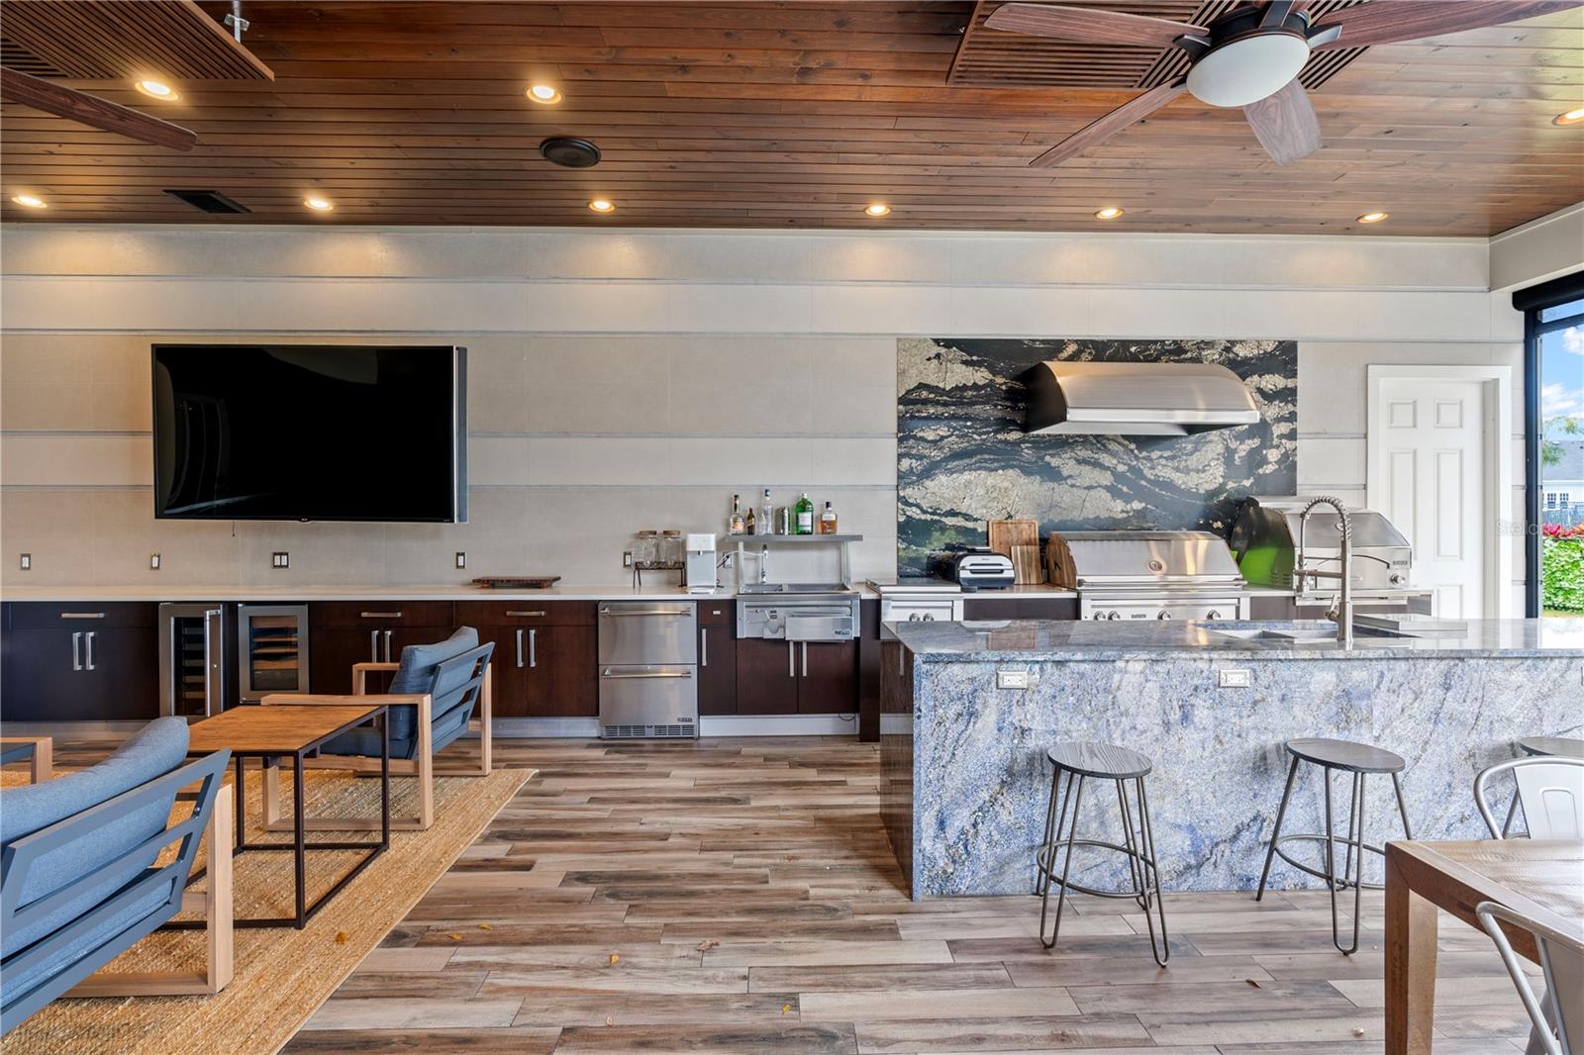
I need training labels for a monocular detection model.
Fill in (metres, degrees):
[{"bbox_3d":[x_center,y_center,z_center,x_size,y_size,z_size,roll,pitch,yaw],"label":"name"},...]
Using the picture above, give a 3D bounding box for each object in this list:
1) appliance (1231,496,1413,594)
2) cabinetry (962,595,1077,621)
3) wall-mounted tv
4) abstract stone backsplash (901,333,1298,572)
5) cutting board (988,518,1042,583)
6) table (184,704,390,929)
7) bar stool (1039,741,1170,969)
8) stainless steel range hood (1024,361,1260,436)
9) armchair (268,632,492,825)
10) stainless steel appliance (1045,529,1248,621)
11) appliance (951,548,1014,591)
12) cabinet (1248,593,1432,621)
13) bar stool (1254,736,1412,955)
[{"bbox_3d":[3.619,0.101,5.142,0.770,0.648,0.610,0,0,-2],"label":"appliance"},{"bbox_3d":[1.435,0.546,4.958,0.733,0.198,0.480,0,1,-2],"label":"cabinetry"},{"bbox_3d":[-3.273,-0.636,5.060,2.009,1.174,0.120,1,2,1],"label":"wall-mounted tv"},{"bbox_3d":[2.240,-0.480,5.471,2.962,1.792,0.030,0,0,-2],"label":"abstract stone backsplash"},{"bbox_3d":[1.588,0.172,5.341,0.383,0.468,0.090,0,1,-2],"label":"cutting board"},{"bbox_3d":[-1.979,1.049,2.809,0.617,0.601,0.590,0,1,-2],"label":"table"},{"bbox_3d":[1.042,1.075,2.542,0.400,0.588,0.400,0,0,15],"label":"bar stool"},{"bbox_3d":[2.324,-0.895,5.035,1.226,0.465,0.710,0,1,-2],"label":"stainless steel range hood"},{"bbox_3d":[-1.964,0.925,3.652,0.760,0.818,0.720,0,1,-2],"label":"armchair"},{"bbox_3d":[2.321,0.356,4.992,1.066,0.645,0.680,0,1,-2],"label":"stainless steel appliance"},{"bbox_3d":[1.261,0.278,5.048,0.365,0.268,0.380,0,1,-2],"label":"appliance"},{"bbox_3d":[3.553,0.885,5.191,1.208,0.910,0.670,0,0,-2],"label":"cabinet"},{"bbox_3d":[1.916,1.074,2.593,0.400,0.588,0.400,0,0,-12],"label":"bar stool"}]

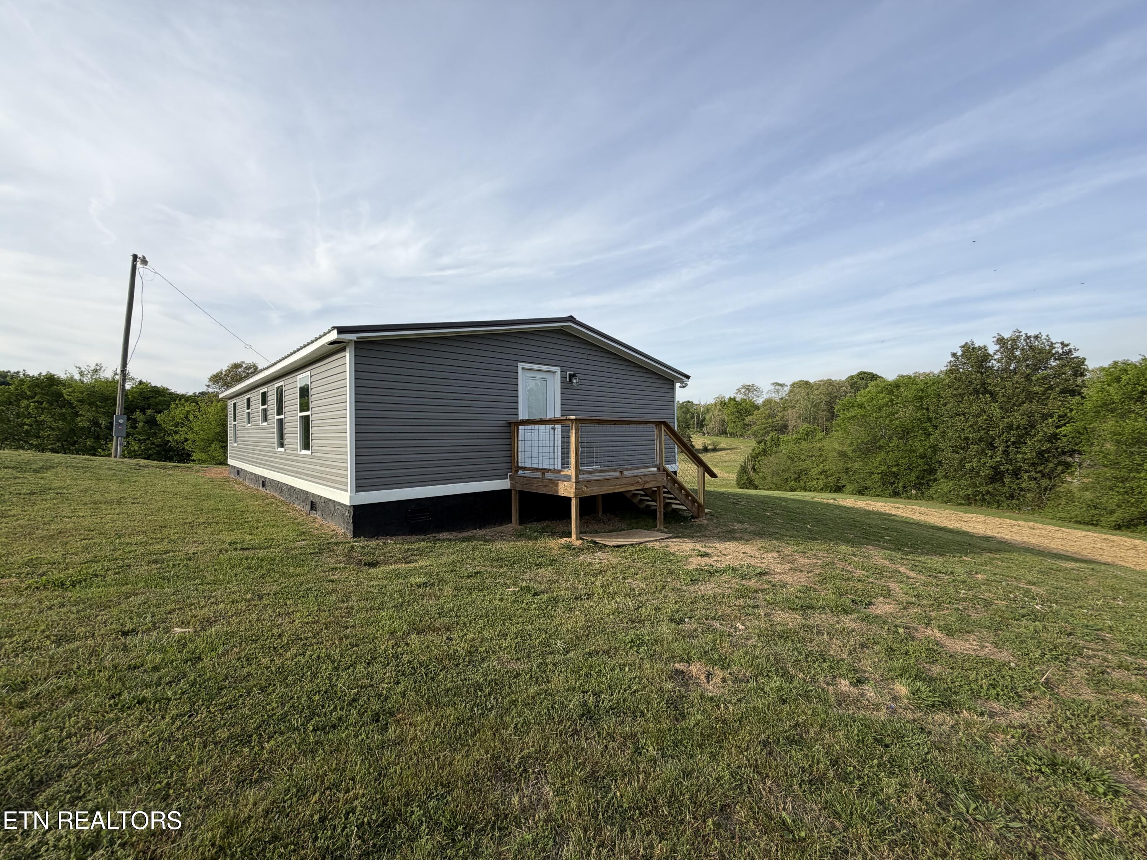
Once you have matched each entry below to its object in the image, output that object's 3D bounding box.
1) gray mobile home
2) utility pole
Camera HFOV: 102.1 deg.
[{"bbox_3d":[-4.753,-0.142,14.473,8.750,4.080,14.970,0,-1,-43],"label":"gray mobile home"},{"bbox_3d":[-17.117,-2.890,17.896,0.450,7.940,0.400,1,-4,22],"label":"utility pole"}]

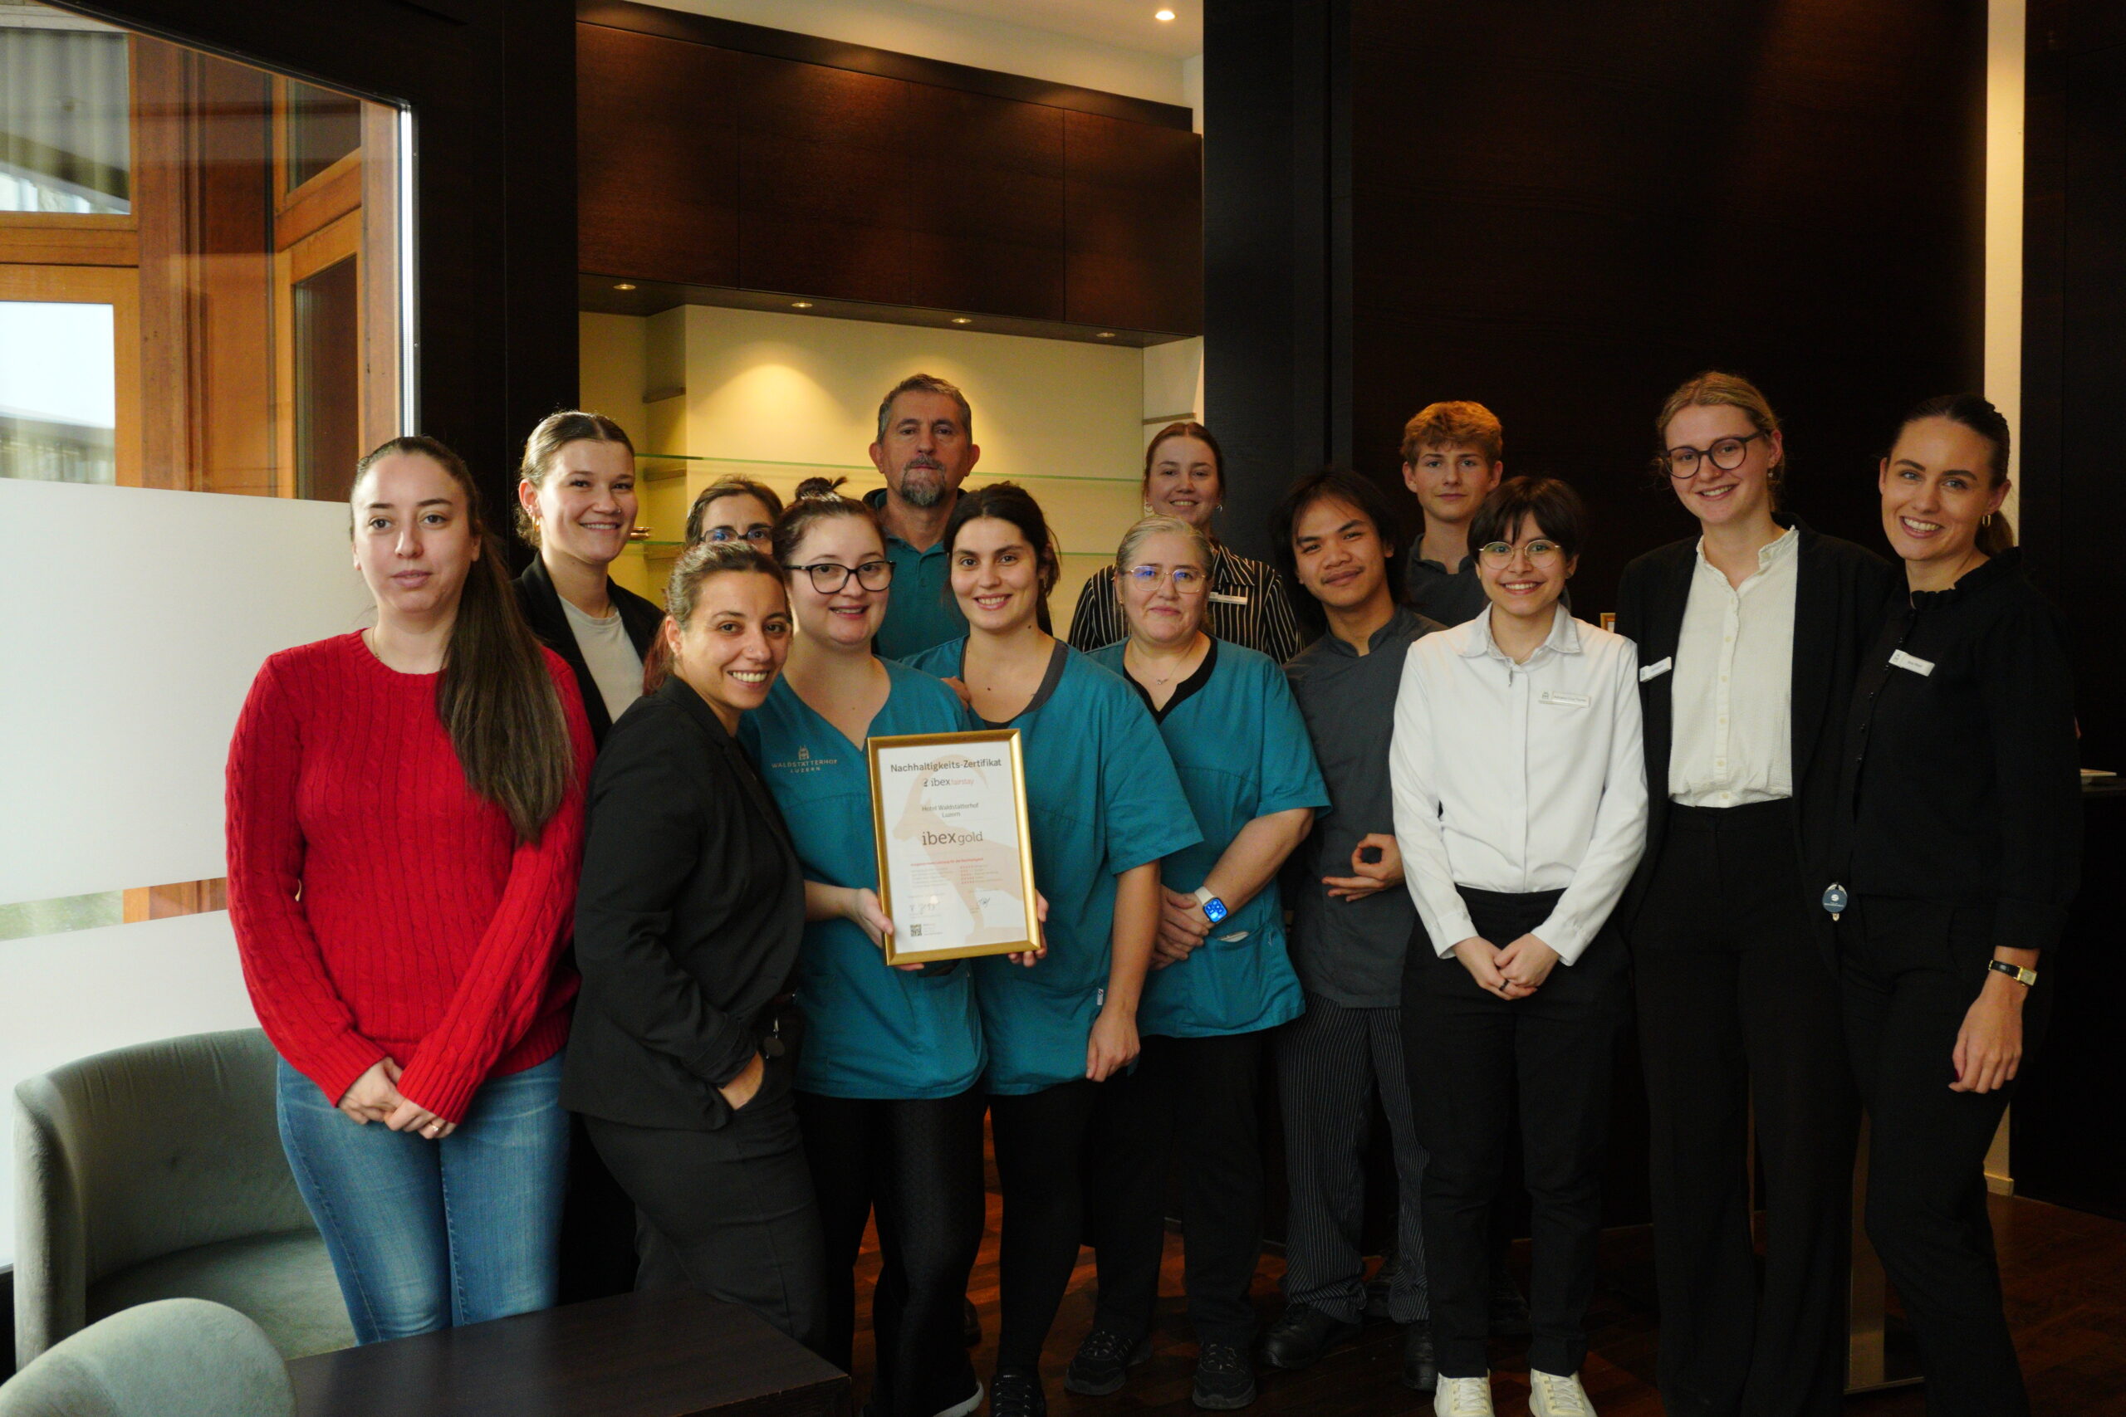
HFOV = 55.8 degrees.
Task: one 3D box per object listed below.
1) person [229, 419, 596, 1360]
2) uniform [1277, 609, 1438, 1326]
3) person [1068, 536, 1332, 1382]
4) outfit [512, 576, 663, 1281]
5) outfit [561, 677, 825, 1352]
[{"bbox_3d":[-0.830,0.443,2.550,0.460,1.575,0.320,0,2,-12],"label":"person"},{"bbox_3d":[0.541,0.478,3.620,0.470,1.314,0.290,0,2,12],"label":"uniform"},{"bbox_3d":[0.195,0.432,3.550,0.540,1.540,0.340,0,2,6],"label":"person"},{"bbox_3d":[-0.692,0.476,2.920,0.440,1.387,0.280,-1,2,-19],"label":"outfit"},{"bbox_3d":[-0.487,0.568,2.680,0.340,1.217,0.420,1,2,41],"label":"outfit"}]

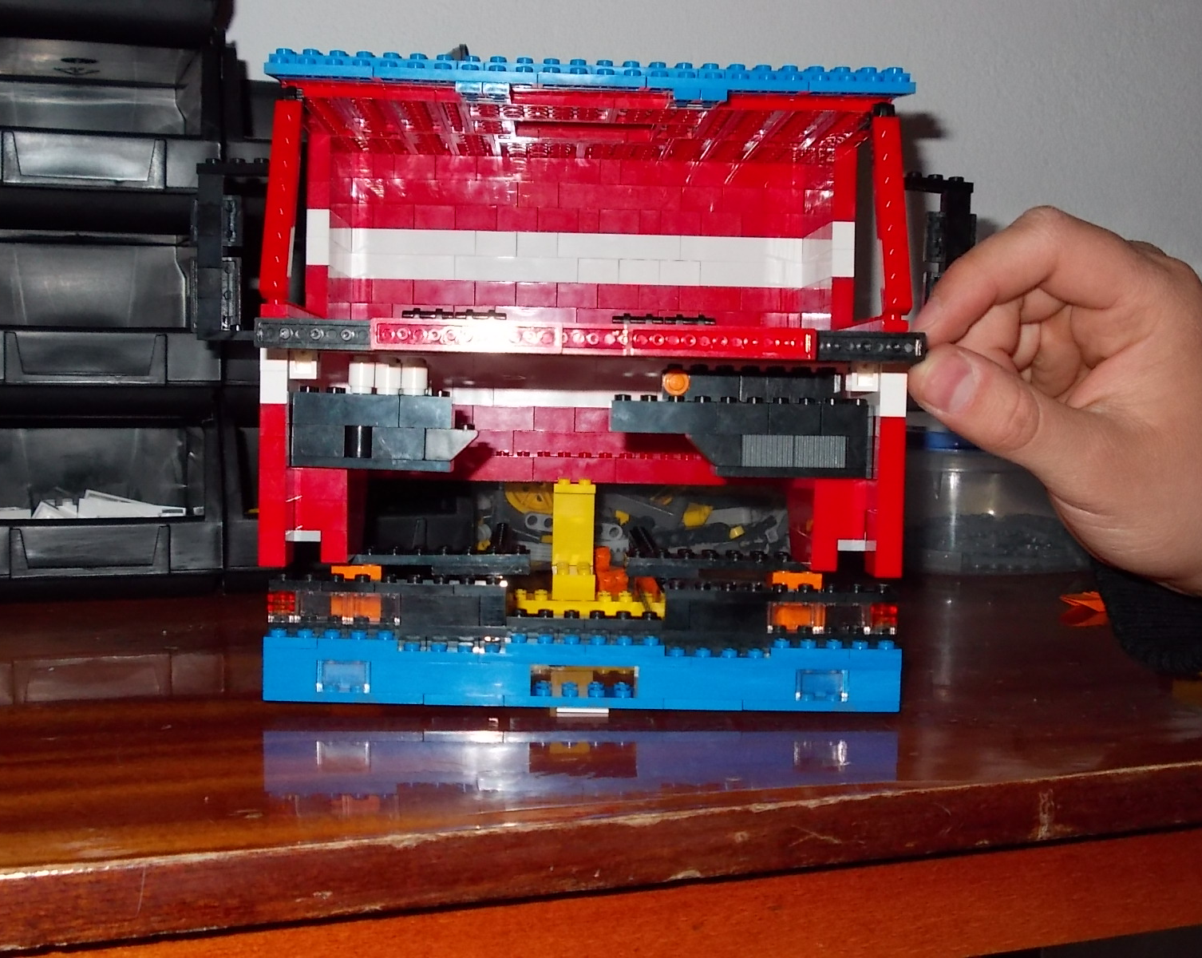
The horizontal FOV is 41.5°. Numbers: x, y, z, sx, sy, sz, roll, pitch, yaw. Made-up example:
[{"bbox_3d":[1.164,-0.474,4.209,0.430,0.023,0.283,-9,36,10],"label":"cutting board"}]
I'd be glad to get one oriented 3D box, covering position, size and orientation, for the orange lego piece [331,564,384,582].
[{"bbox_3d":[-0.077,0.031,0.506,0.016,0.010,0.014,1,3,-1],"label":"orange lego piece"}]

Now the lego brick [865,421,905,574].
[{"bbox_3d":[0.087,0.005,0.483,0.008,0.048,0.016,1,3,-2],"label":"lego brick"}]

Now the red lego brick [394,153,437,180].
[{"bbox_3d":[-0.072,-0.121,0.619,0.016,0.010,0.008,1,3,-2],"label":"red lego brick"}]

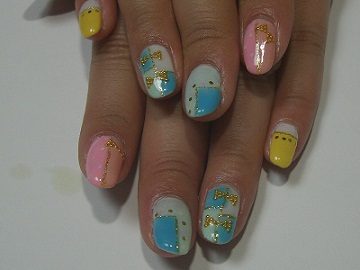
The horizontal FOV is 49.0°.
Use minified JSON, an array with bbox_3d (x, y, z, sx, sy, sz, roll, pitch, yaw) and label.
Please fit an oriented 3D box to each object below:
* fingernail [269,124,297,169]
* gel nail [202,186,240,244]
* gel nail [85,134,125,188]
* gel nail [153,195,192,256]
[{"bbox_3d":[0.032,0.003,0.122,0.008,0.003,0.014,8,77,14],"label":"fingernail"},{"bbox_3d":[0.012,0.024,0.117,0.011,0.003,0.017,9,73,15],"label":"gel nail"},{"bbox_3d":[-0.023,0.008,0.121,0.011,0.003,0.016,7,74,0],"label":"gel nail"},{"bbox_3d":[-0.002,0.027,0.116,0.011,0.003,0.017,-2,71,-9],"label":"gel nail"}]

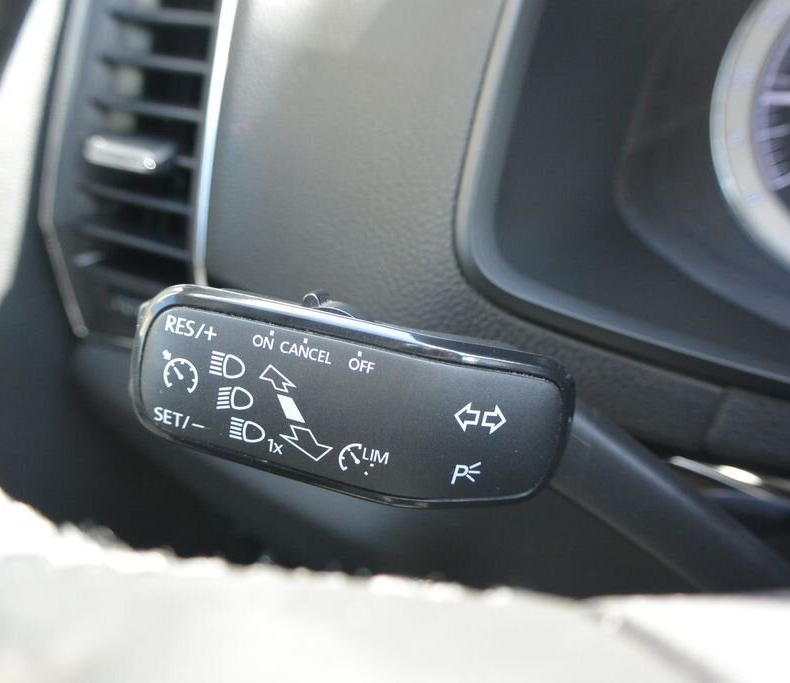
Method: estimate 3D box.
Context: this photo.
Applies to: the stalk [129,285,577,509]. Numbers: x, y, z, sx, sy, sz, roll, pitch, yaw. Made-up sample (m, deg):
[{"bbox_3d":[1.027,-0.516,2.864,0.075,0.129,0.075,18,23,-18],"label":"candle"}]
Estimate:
[{"bbox_3d":[-0.008,0.010,0.149,0.081,0.032,0.020,12,3,-2],"label":"stalk"}]

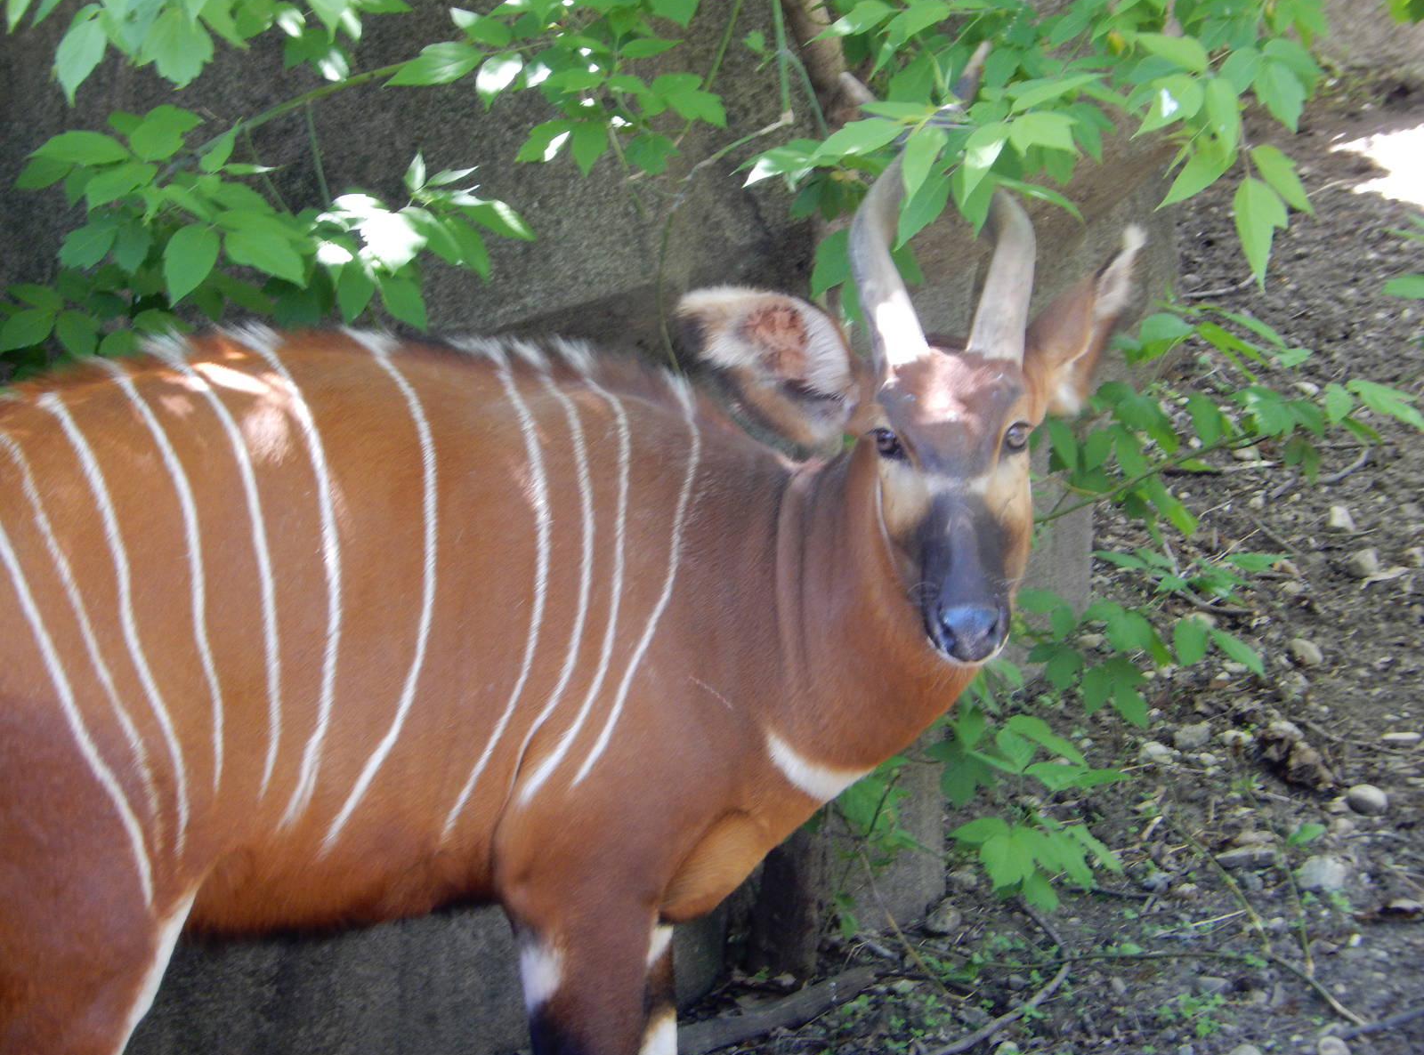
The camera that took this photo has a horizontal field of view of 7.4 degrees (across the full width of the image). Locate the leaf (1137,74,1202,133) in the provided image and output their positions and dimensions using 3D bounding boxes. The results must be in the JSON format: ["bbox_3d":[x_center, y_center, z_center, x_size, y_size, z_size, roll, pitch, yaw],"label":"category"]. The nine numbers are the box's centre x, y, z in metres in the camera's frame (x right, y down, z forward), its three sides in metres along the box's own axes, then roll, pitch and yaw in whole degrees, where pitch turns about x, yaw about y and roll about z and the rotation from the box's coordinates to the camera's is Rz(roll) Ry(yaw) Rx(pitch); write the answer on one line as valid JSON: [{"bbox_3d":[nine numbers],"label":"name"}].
[{"bbox_3d":[0.500,-0.463,12.000,0.099,0.014,0.050,-41,68,-21],"label":"leaf"}]

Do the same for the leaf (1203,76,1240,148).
[{"bbox_3d":[0.543,-0.443,11.700,0.038,0.088,0.016,0,-32,-20],"label":"leaf"}]

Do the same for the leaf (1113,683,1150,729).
[{"bbox_3d":[0.473,0.202,12.400,0.031,0.015,0.069,-29,65,-20],"label":"leaf"}]

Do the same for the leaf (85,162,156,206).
[{"bbox_3d":[-0.657,-0.381,12.200,0.093,0.016,0.047,-32,49,-15],"label":"leaf"}]

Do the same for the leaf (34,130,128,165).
[{"bbox_3d":[-0.701,-0.422,12.200,0.109,0.016,0.051,-1,45,-5],"label":"leaf"}]

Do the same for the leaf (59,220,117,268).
[{"bbox_3d":[-0.693,-0.315,12.200,0.081,0.016,0.050,-33,59,-15],"label":"leaf"}]

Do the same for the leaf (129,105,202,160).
[{"bbox_3d":[-0.626,-0.453,12.600,0.080,0.014,0.057,-35,66,-18],"label":"leaf"}]

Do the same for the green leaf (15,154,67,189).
[{"bbox_3d":[-0.774,-0.411,12.700,0.074,0.042,0.014,-28,-26,-15],"label":"green leaf"}]

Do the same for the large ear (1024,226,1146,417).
[{"bbox_3d":[0.401,-0.222,11.820,0.080,0.215,0.120,27,-3,-6],"label":"large ear"}]

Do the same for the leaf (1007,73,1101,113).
[{"bbox_3d":[0.371,-0.471,11.900,0.111,0.022,0.043,-22,24,12],"label":"leaf"}]

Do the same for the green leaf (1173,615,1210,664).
[{"bbox_3d":[0.541,0.128,12.400,0.040,0.063,0.015,8,-24,5],"label":"green leaf"}]

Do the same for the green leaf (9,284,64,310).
[{"bbox_3d":[-0.738,-0.252,12.000,0.058,0.029,0.030,0,9,0],"label":"green leaf"}]

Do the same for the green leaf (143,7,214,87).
[{"bbox_3d":[-0.568,-0.511,11.700,0.076,0.085,0.030,0,9,0],"label":"green leaf"}]

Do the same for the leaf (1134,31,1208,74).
[{"bbox_3d":[0.489,-0.506,11.700,0.088,0.016,0.042,27,50,-5],"label":"leaf"}]

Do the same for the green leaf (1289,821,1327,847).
[{"bbox_3d":[0.705,0.363,13.000,0.050,0.016,0.029,-22,50,-10],"label":"green leaf"}]

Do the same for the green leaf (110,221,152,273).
[{"bbox_3d":[-0.634,-0.306,12.000,0.045,0.057,0.030,0,9,0],"label":"green leaf"}]

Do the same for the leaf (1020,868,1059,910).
[{"bbox_3d":[0.370,0.409,12.400,0.035,0.015,0.059,-23,62,-16],"label":"leaf"}]

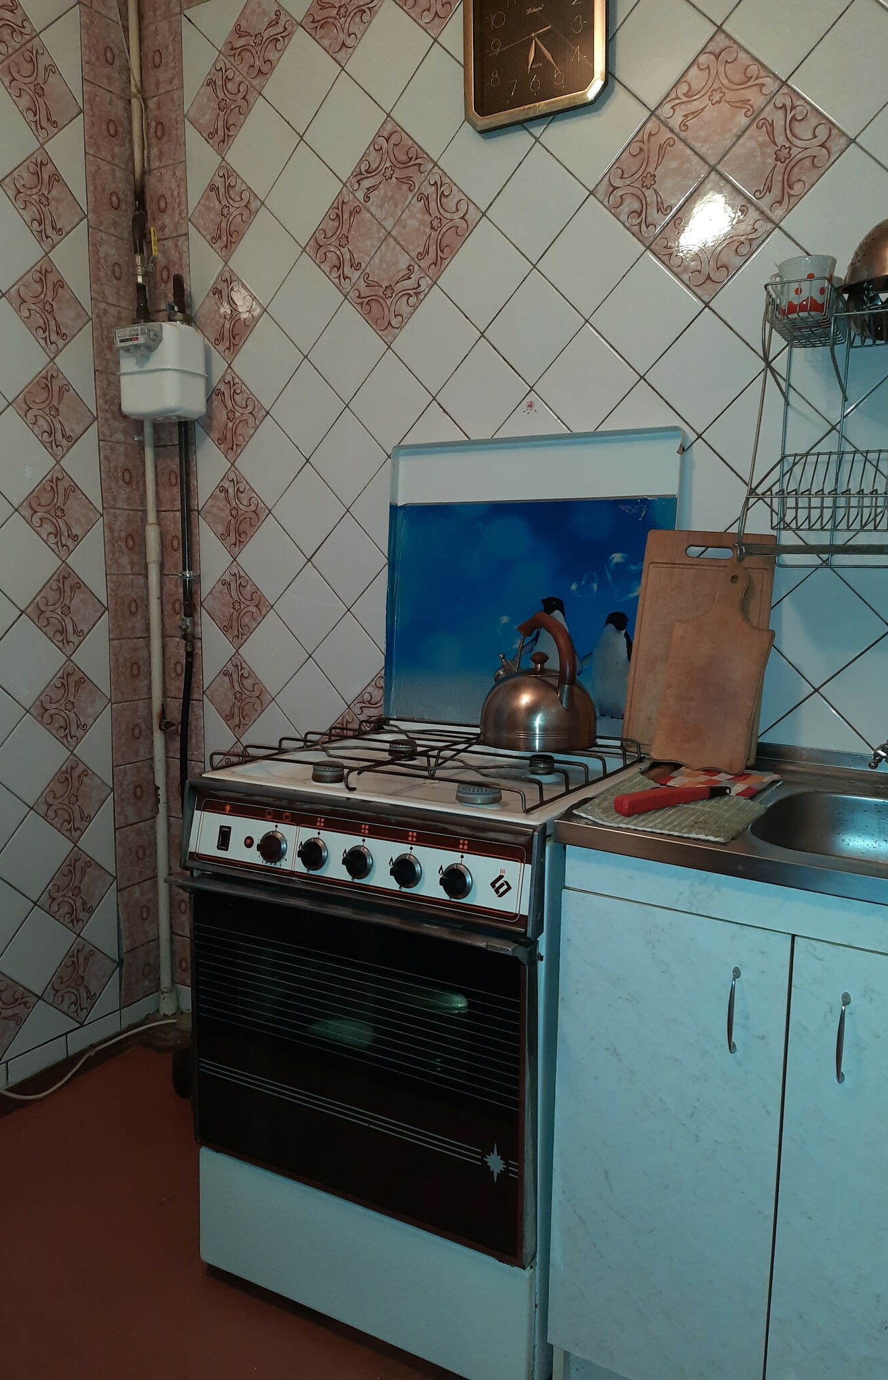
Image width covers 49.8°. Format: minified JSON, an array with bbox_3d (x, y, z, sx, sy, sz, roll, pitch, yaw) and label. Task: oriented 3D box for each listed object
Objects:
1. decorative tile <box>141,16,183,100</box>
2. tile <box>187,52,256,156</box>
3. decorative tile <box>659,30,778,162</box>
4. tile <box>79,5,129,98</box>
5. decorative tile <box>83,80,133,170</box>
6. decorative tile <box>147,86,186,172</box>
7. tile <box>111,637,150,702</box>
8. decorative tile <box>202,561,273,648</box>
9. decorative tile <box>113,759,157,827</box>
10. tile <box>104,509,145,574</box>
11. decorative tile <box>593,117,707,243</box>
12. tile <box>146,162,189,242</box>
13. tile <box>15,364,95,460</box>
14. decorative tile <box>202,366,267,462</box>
[{"bbox_3d":[-0.638,-1.414,2.148,0.149,0.149,0.010,5,10,30],"label":"decorative tile"},{"bbox_3d":[-0.475,-1.262,2.080,0.150,0.150,0.010,51,28,15],"label":"tile"},{"bbox_3d":[0.449,-0.968,1.570,0.150,0.150,0.010,51,28,15],"label":"decorative tile"},{"bbox_3d":[-0.740,-1.405,2.120,0.012,0.150,0.148,5,9,30],"label":"tile"},{"bbox_3d":[-0.741,-1.254,2.142,0.012,0.151,0.148,5,9,30],"label":"decorative tile"},{"bbox_3d":[-0.639,-1.264,2.170,0.149,0.149,0.010,5,10,30],"label":"decorative tile"},{"bbox_3d":[-0.750,-0.050,2.310,0.012,0.150,0.148,5,9,30],"label":"tile"},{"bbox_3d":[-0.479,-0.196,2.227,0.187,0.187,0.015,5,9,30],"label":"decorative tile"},{"bbox_3d":[-0.747,0.250,2.339,0.010,0.149,0.149,5,8,31],"label":"decorative tile"},{"bbox_3d":[-0.747,-0.350,2.272,0.010,0.150,0.150,5,9,30],"label":"tile"},{"bbox_3d":[0.354,-0.869,1.634,0.150,0.150,0.010,-47,-17,27],"label":"decorative tile"},{"bbox_3d":[-0.636,-1.113,2.192,0.140,0.150,0.012,5,9,30],"label":"tile"},{"bbox_3d":[-0.843,-0.602,2.070,0.010,0.150,0.150,5,54,30],"label":"tile"},{"bbox_3d":[-0.479,-0.621,2.168,0.150,0.150,0.010,-47,-17,27],"label":"decorative tile"}]

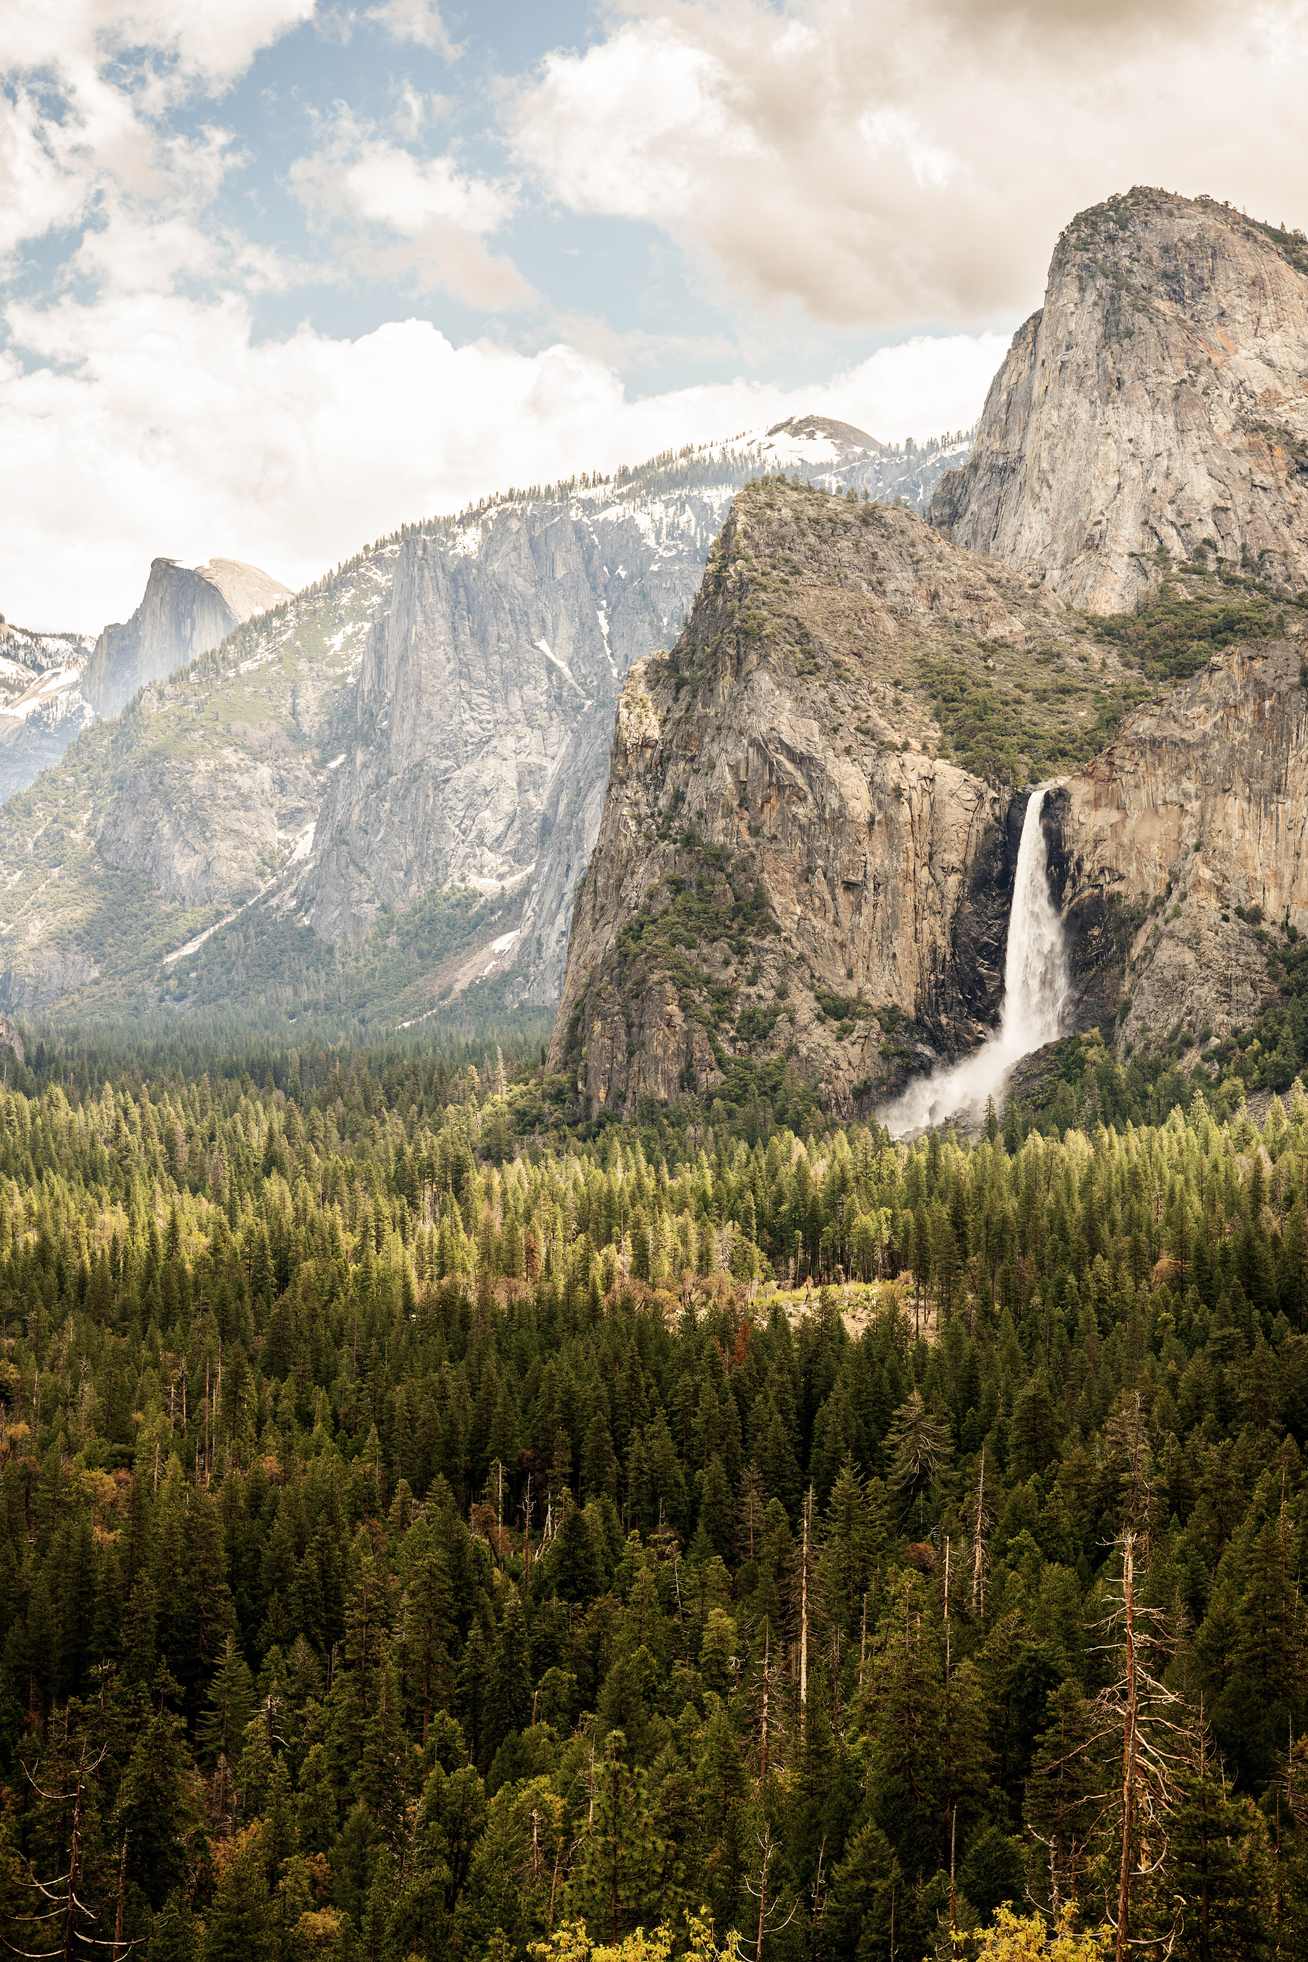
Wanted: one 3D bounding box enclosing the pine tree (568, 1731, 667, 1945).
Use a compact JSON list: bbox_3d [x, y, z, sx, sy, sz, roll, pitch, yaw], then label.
[{"bbox_3d":[-1.540,37.550,178.000,4.800,9.900,4.800,0,0,0],"label":"pine tree"}]

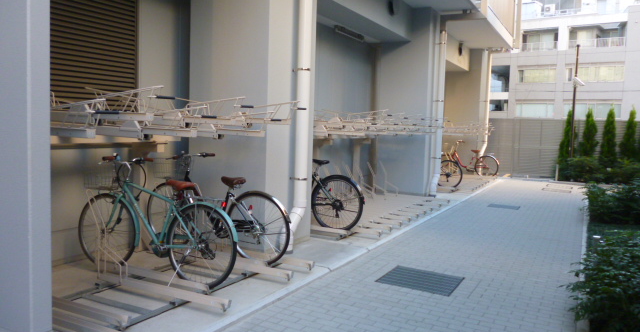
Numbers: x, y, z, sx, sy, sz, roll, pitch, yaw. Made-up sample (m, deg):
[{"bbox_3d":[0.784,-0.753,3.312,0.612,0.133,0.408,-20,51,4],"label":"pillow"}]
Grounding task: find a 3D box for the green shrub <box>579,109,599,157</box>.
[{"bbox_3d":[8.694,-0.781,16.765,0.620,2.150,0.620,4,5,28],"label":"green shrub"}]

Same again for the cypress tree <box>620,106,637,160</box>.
[{"bbox_3d":[9.681,-0.767,16.247,0.620,2.250,0.620,4,5,28],"label":"cypress tree"}]

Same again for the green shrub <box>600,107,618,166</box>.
[{"bbox_3d":[9.171,-0.773,16.515,0.580,2.300,0.580,4,5,28],"label":"green shrub"}]

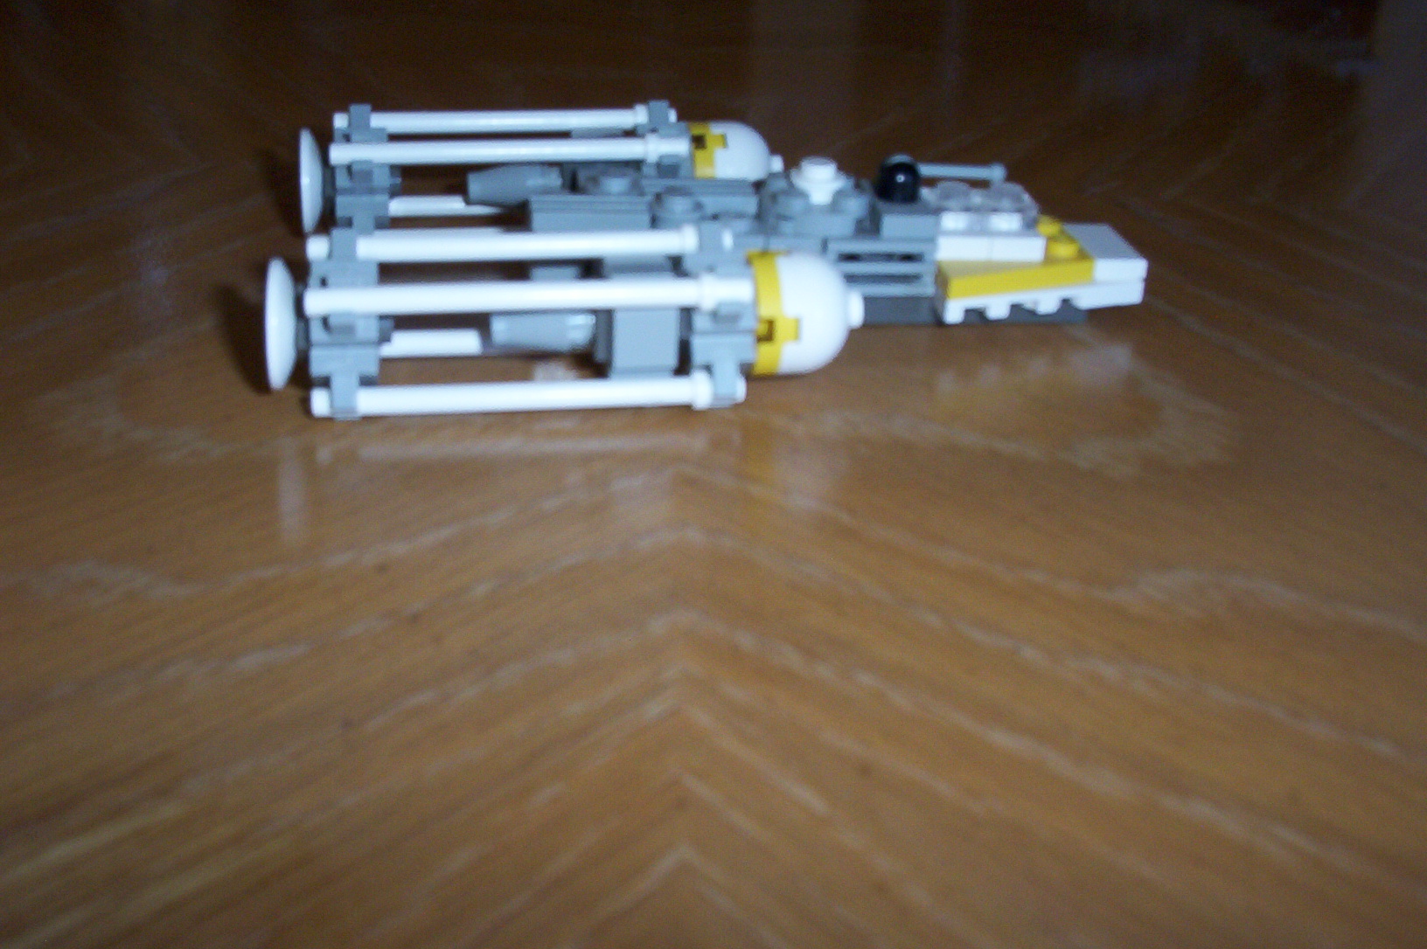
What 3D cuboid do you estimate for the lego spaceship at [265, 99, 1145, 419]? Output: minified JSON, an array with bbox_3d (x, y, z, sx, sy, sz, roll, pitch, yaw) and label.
[{"bbox_3d":[0.001,-0.034,0.228,0.121,0.021,0.075,-3,29,-8],"label":"lego spaceship"}]

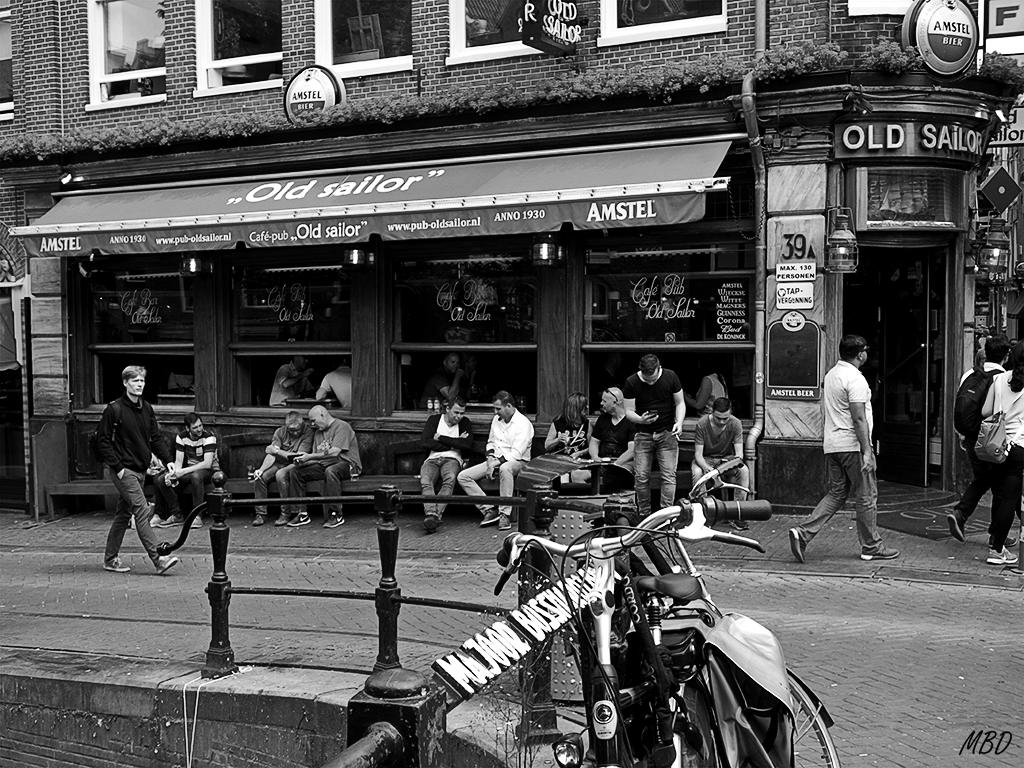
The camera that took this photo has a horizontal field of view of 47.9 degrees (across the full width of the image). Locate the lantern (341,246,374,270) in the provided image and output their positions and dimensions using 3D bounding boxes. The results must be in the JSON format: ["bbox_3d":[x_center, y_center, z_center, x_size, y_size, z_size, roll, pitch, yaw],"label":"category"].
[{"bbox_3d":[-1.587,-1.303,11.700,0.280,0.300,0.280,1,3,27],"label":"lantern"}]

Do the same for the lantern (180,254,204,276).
[{"bbox_3d":[-3.831,-1.532,13.818,0.270,0.500,0.270,1,2,26],"label":"lantern"}]

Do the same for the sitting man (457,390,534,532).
[{"bbox_3d":[-0.153,0.680,10.700,0.580,1.240,0.800,1,3,37],"label":"sitting man"}]

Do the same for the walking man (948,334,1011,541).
[{"bbox_3d":[3.838,0.463,9.450,0.750,1.740,0.520,-2,3,-41],"label":"walking man"}]

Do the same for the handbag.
[{"bbox_3d":[3.450,0.284,8.300,0.250,0.560,0.160,0,2,9],"label":"handbag"}]

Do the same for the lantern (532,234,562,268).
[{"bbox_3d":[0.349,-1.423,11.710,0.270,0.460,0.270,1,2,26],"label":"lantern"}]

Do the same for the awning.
[{"bbox_3d":[-2.004,-1.990,12.854,9.230,0.890,0.700,1,2,26],"label":"awning"}]

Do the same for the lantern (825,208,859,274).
[{"bbox_3d":[2.742,-1.194,9.600,0.280,0.540,0.280,1,3,27],"label":"lantern"}]

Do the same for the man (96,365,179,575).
[{"bbox_3d":[-3.300,0.750,10.115,0.700,1.800,0.530,1,3,32],"label":"man"}]

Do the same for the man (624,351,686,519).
[{"bbox_3d":[1.336,0.540,10.738,0.570,1.620,0.420,0,2,7],"label":"man"}]

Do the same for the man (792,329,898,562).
[{"bbox_3d":[2.537,0.482,8.750,0.850,1.700,0.500,-1,2,-16],"label":"man"}]

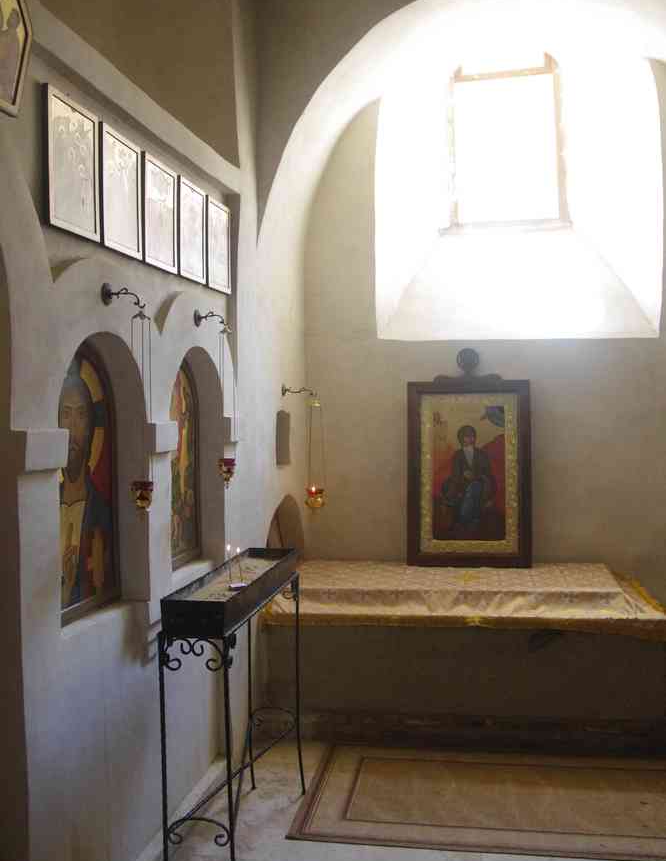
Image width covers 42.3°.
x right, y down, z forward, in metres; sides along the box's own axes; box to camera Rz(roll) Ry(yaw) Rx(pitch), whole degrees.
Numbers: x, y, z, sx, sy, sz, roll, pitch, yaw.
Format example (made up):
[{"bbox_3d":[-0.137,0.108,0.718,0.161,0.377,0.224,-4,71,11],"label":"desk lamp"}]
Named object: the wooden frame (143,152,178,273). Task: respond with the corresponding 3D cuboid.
[{"bbox_3d":[-0.637,-0.780,3.150,0.025,0.377,0.296,0,2,12],"label":"wooden frame"}]

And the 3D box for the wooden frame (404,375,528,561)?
[{"bbox_3d":[0.758,0.221,4.799,0.676,1.062,0.045,0,-4,5],"label":"wooden frame"}]

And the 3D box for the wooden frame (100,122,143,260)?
[{"bbox_3d":[-0.701,-0.775,2.836,0.025,0.379,0.286,0,2,12],"label":"wooden frame"}]

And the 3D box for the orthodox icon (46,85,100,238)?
[{"bbox_3d":[-0.765,-0.769,2.524,0.025,0.379,0.294,0,2,12],"label":"orthodox icon"}]

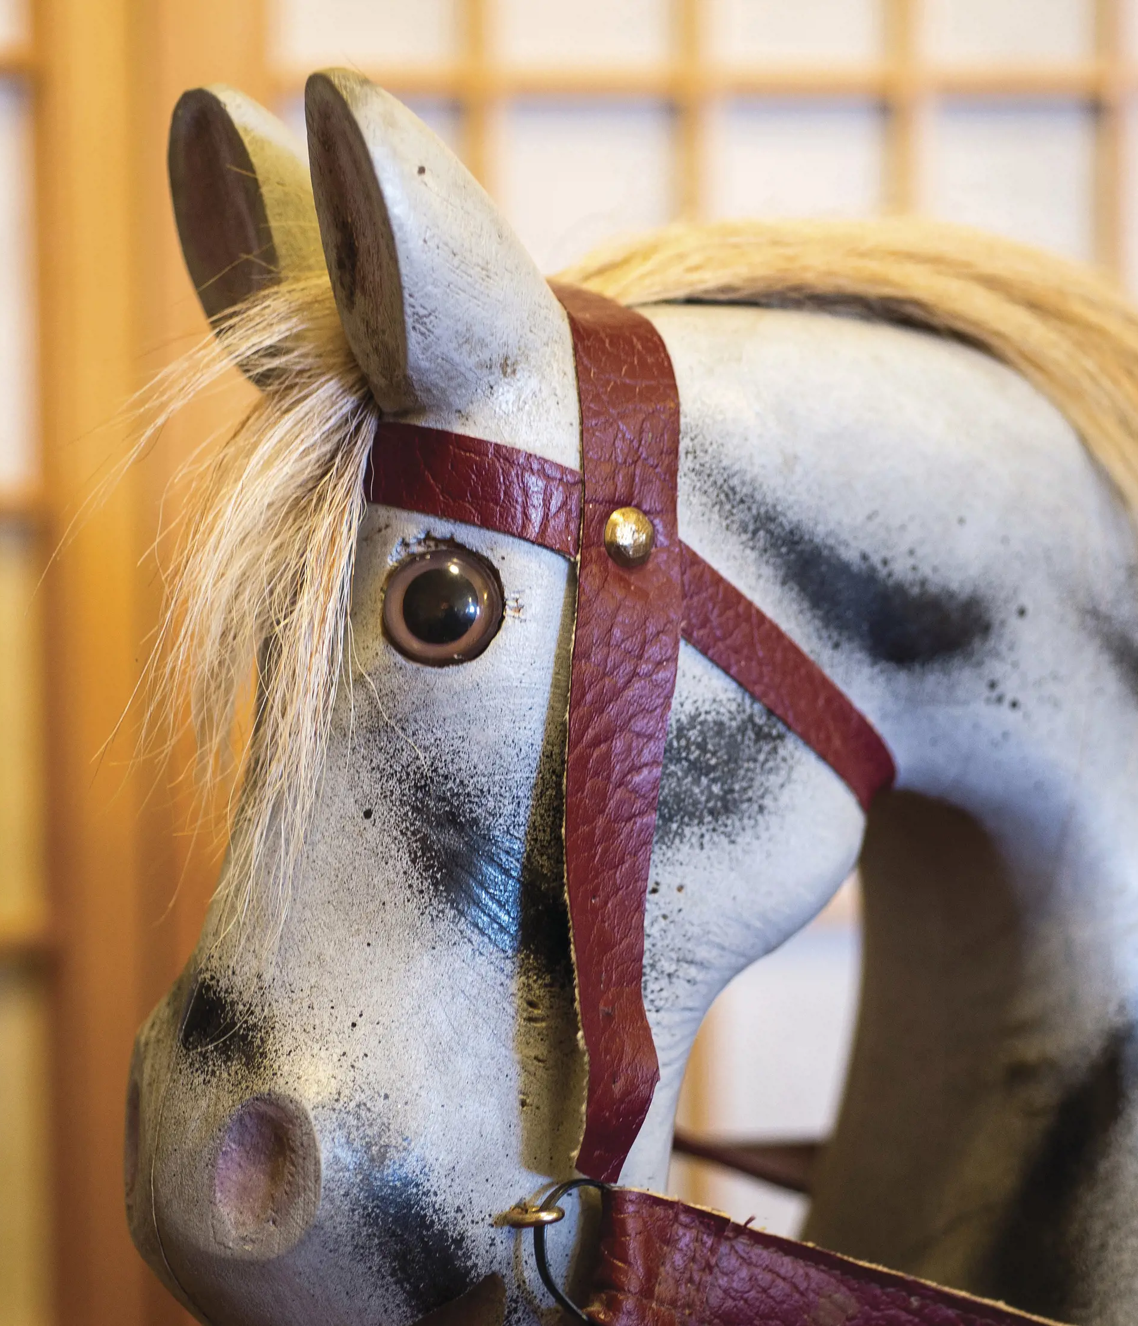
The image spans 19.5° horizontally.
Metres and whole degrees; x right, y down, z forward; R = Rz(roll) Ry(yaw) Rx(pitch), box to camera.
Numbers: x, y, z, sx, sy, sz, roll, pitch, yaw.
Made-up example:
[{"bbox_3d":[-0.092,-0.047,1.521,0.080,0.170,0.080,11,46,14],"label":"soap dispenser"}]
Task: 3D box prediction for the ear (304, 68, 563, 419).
[{"bbox_3d":[-0.029,-0.094,0.750,0.045,0.080,0.040,-13,8,-25],"label":"ear"}]

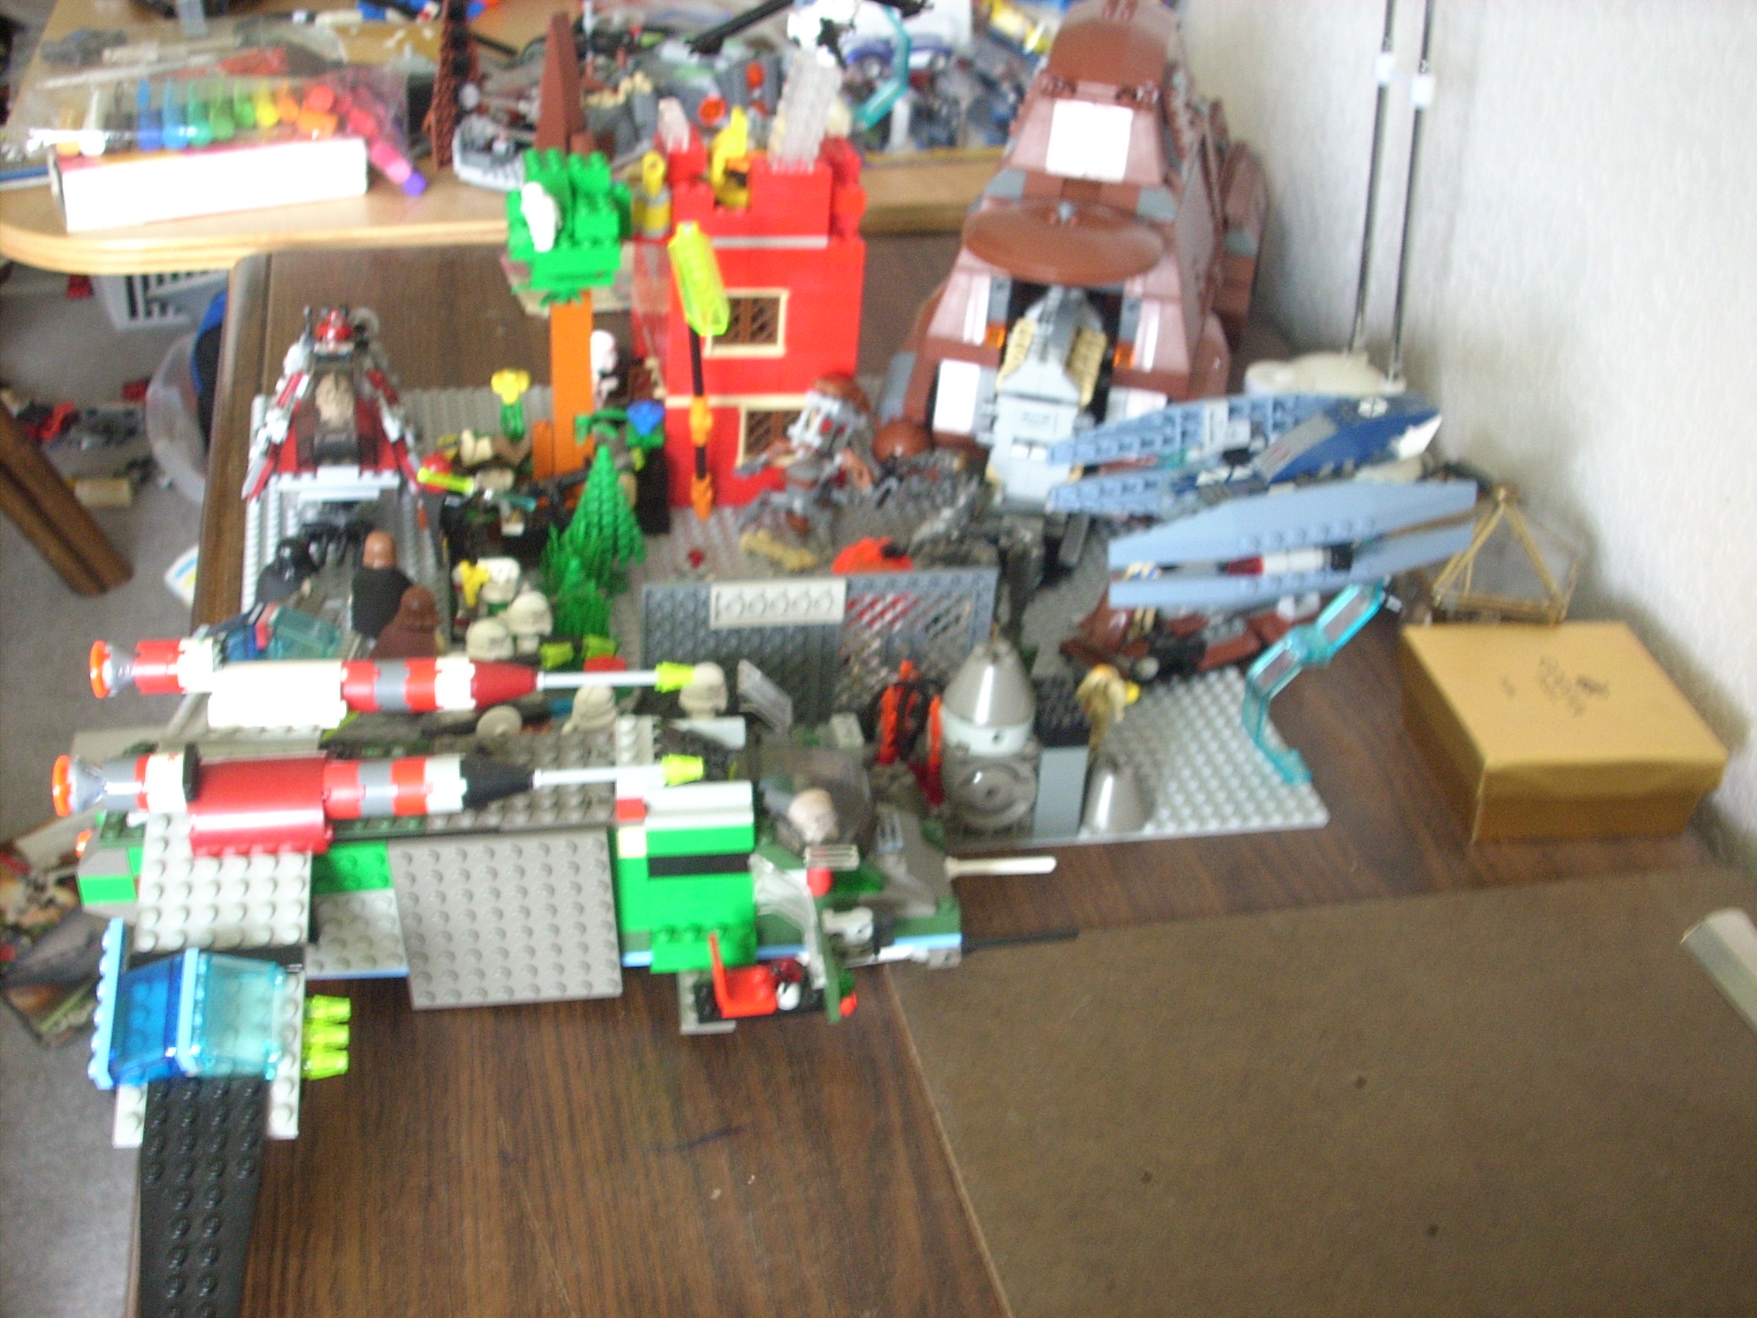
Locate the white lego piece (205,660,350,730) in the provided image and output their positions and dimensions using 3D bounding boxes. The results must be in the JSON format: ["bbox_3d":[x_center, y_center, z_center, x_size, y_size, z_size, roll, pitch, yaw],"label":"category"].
[{"bbox_3d":[-0.183,0.009,0.717,0.040,0.017,0.030,-3,13,-4],"label":"white lego piece"}]

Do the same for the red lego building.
[{"bbox_3d":[-0.058,-0.147,1.002,0.089,0.157,0.048,-3,32,-12],"label":"red lego building"}]

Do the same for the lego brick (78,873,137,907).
[{"bbox_3d":[-0.225,0.064,0.684,0.016,0.010,0.009,-3,36,-4],"label":"lego brick"}]

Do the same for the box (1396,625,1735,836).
[{"bbox_3d":[0.252,0.026,0.877,0.091,0.035,0.091,-1,32,-9],"label":"box"}]

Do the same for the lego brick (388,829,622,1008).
[{"bbox_3d":[-0.111,0.079,0.700,0.064,0.064,0.005,-3,36,-4],"label":"lego brick"}]

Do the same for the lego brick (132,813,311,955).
[{"bbox_3d":[-0.187,0.063,0.671,0.048,0.005,0.048,-3,54,-4],"label":"lego brick"}]

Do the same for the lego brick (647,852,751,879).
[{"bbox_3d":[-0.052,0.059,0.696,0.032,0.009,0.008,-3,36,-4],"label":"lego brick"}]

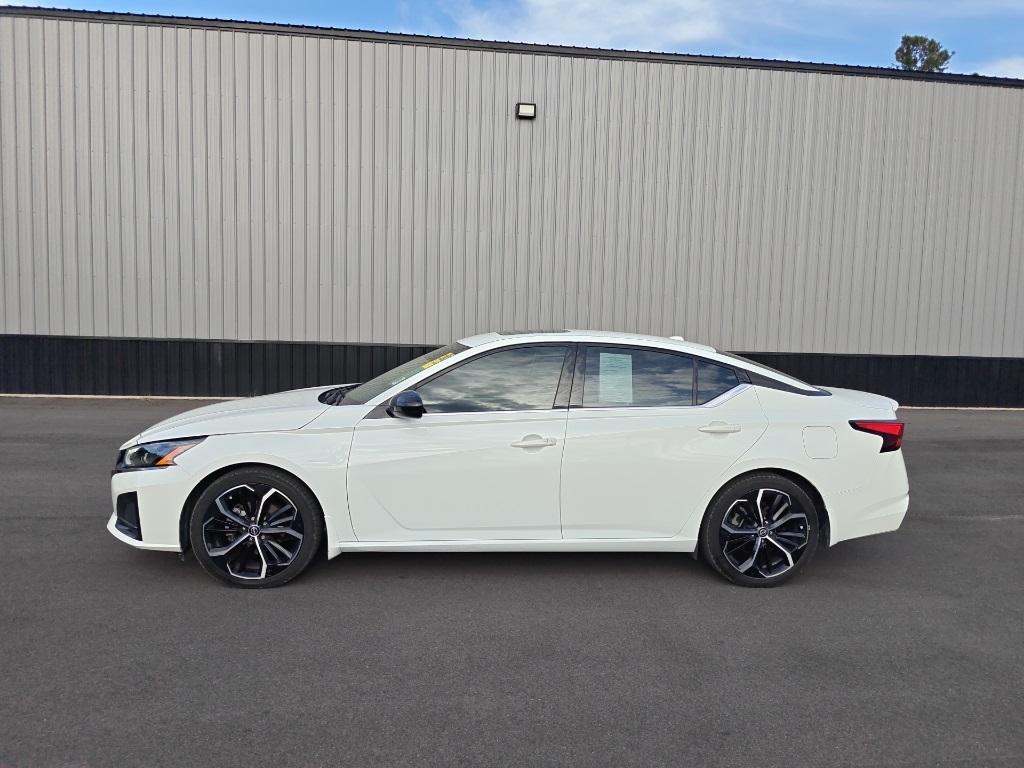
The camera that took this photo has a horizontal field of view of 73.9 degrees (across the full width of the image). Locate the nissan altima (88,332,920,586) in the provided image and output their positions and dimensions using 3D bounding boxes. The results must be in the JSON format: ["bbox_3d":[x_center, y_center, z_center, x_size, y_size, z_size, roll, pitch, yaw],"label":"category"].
[{"bbox_3d":[0.034,0.352,4.618,4.900,1.440,1.890,1,4,-4],"label":"nissan altima"}]

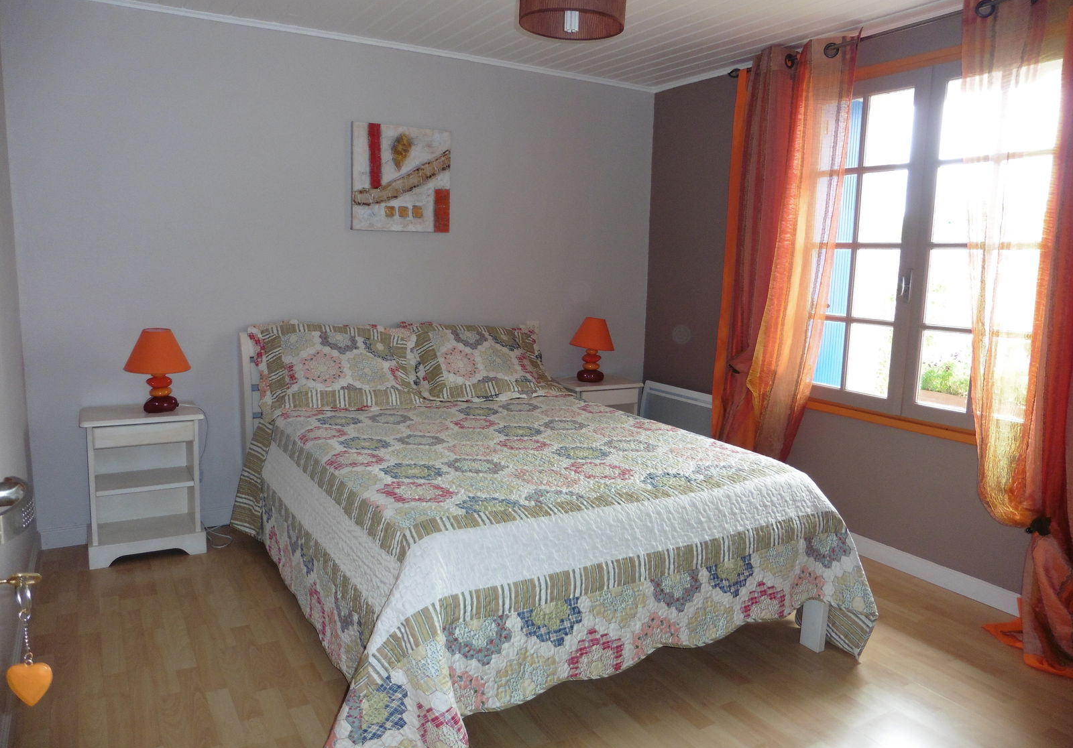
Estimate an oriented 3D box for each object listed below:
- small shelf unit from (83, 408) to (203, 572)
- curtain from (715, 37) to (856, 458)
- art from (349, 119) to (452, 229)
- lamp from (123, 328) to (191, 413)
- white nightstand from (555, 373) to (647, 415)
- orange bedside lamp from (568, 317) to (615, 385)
[{"bbox_3d":[-1.665,0.452,3.164,0.440,0.608,0.321,-4,10,-31],"label":"small shelf unit"},{"bbox_3d":[1.139,-0.372,3.573,0.154,2.262,0.688,-4,10,-31],"label":"curtain"},{"bbox_3d":[-0.668,-0.970,3.714,0.517,0.510,0.031,-4,10,-31],"label":"art"},{"bbox_3d":[-1.578,-0.016,3.097,0.252,0.342,0.252,-4,10,-31],"label":"lamp"},{"bbox_3d":[0.317,0.342,4.207,0.440,0.608,0.321,-4,10,-31],"label":"white nightstand"},{"bbox_3d":[0.304,-0.132,4.173,0.252,0.342,0.252,2,9,0],"label":"orange bedside lamp"}]

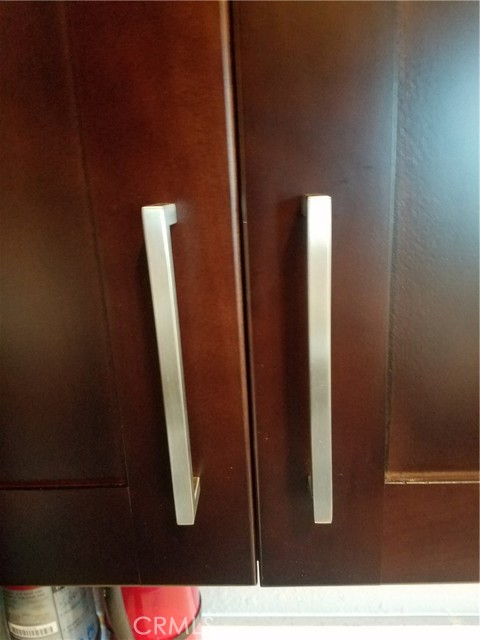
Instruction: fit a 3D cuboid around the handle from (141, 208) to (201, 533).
[{"bbox_3d":[-0.033,0.026,0.252,0.010,0.168,0.029,-2,16,4],"label":"handle"}]

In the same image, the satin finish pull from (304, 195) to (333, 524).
[{"bbox_3d":[0.040,0.023,0.246,0.010,0.168,0.029,-2,16,4],"label":"satin finish pull"}]

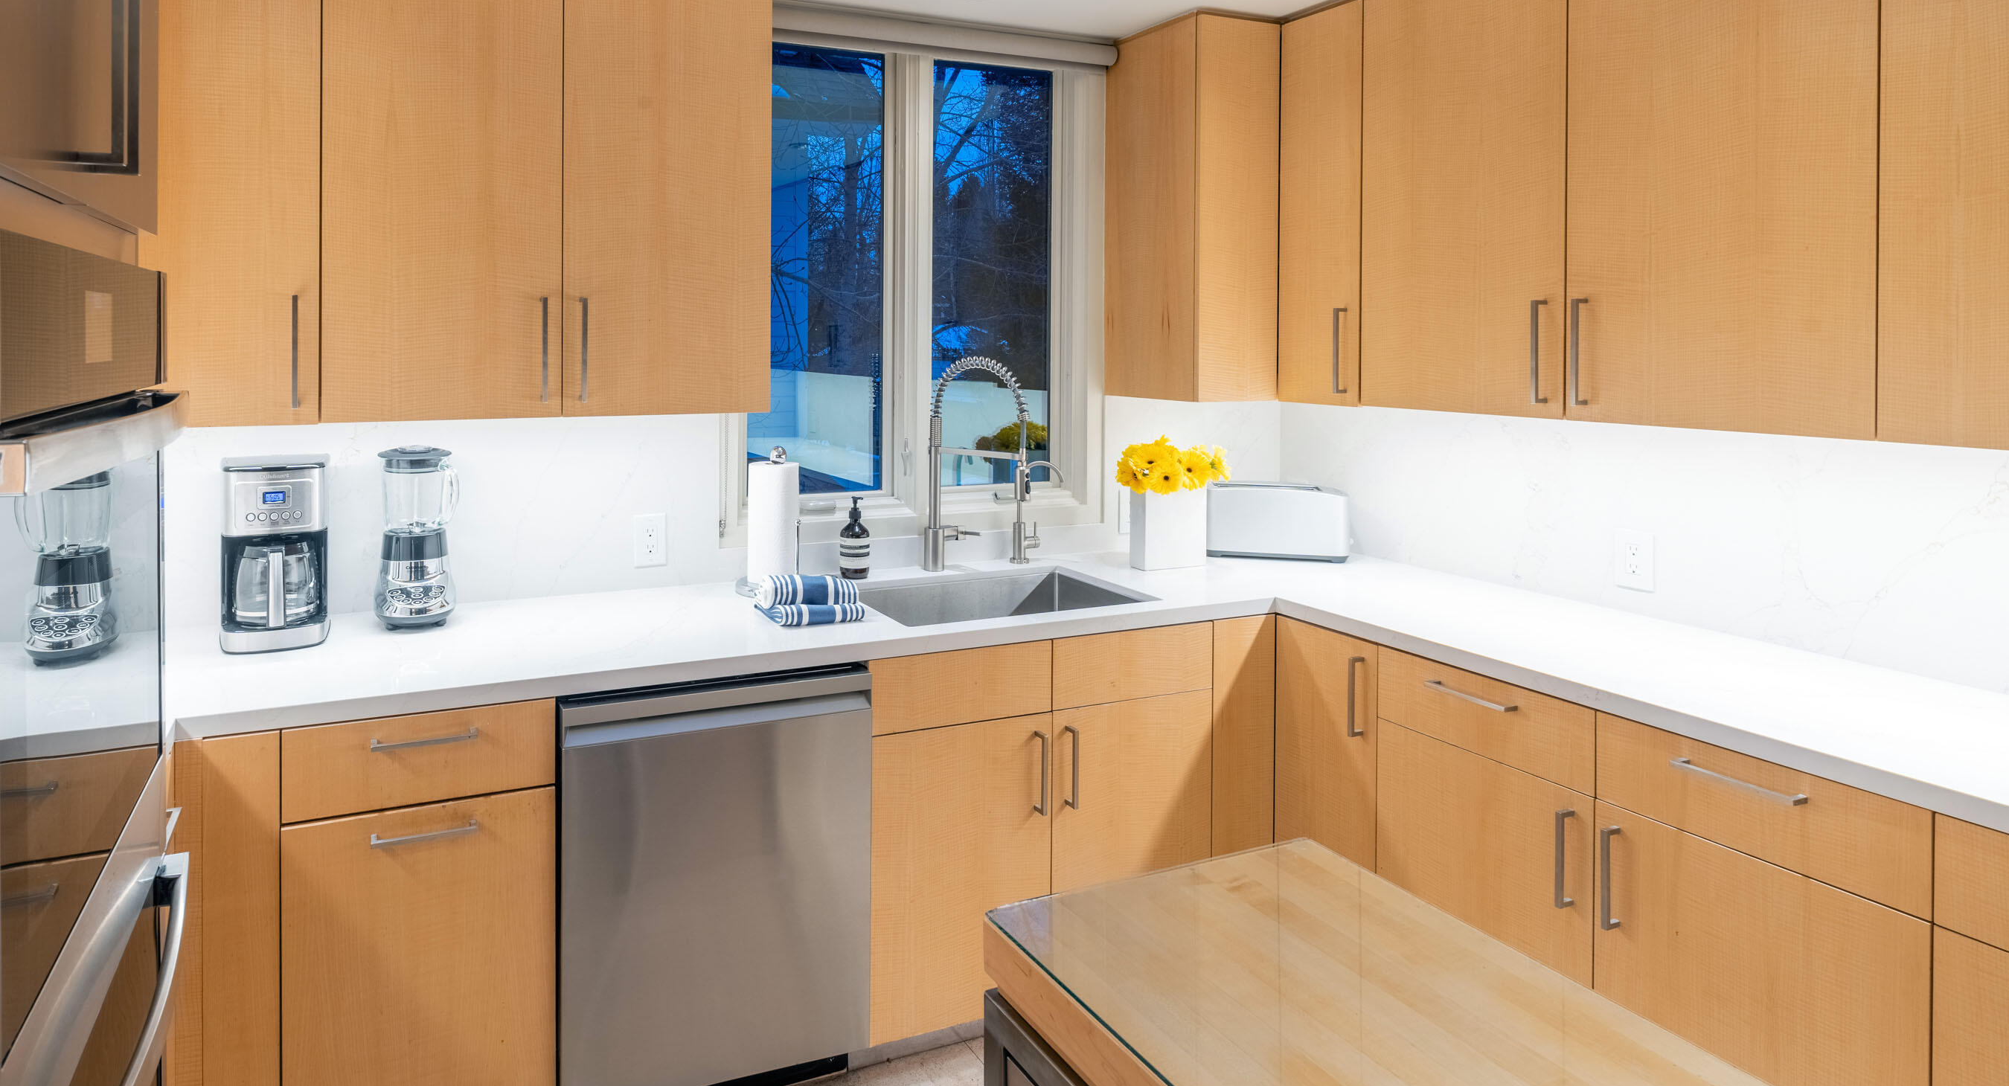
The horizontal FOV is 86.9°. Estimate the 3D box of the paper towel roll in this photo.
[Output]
[{"bbox_3d":[-0.577,-0.045,2.654,0.120,0.283,0.120,0,6,0],"label":"paper towel roll"}]

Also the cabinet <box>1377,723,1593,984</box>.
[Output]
[{"bbox_3d":[1.167,0.724,2.209,0.500,0.630,0.480,-3,6,-26],"label":"cabinet"}]

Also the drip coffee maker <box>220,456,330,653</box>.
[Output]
[{"bbox_3d":[-1.499,0.016,2.189,0.188,0.362,0.220,-3,6,-26],"label":"drip coffee maker"}]

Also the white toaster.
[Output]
[{"bbox_3d":[0.798,-0.068,3.105,0.385,0.205,0.165,1,6,12],"label":"white toaster"}]

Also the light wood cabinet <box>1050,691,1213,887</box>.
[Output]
[{"bbox_3d":[0.186,0.649,2.643,0.425,0.630,0.500,-3,6,-26],"label":"light wood cabinet"}]

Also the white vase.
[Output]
[{"bbox_3d":[0.456,-0.044,2.935,0.187,0.218,0.075,-3,6,-26],"label":"white vase"}]

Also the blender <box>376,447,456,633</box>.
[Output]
[{"bbox_3d":[-1.284,-0.024,2.323,0.168,0.392,0.168,-3,6,-26],"label":"blender"}]

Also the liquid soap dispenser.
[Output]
[{"bbox_3d":[-0.388,-0.016,2.778,0.078,0.212,0.078,0,6,0],"label":"liquid soap dispenser"}]

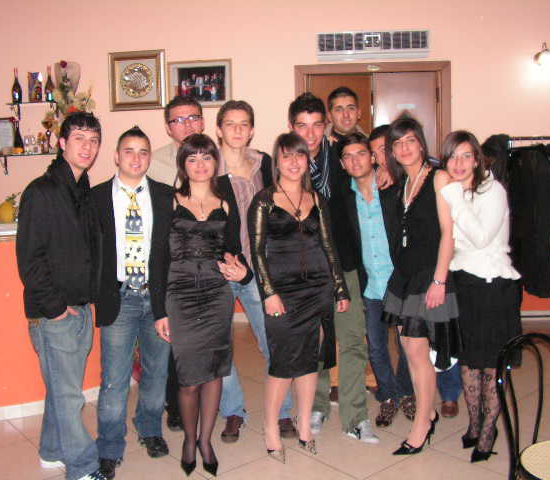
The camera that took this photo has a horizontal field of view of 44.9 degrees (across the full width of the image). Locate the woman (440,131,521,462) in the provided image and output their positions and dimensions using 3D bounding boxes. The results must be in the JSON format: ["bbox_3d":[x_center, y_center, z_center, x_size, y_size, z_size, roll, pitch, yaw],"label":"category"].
[{"bbox_3d":[1.033,0.268,3.320,0.410,1.603,0.360,3,9,30],"label":"woman"}]

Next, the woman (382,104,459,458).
[{"bbox_3d":[0.740,0.233,3.342,0.380,1.680,0.370,4,9,37],"label":"woman"}]

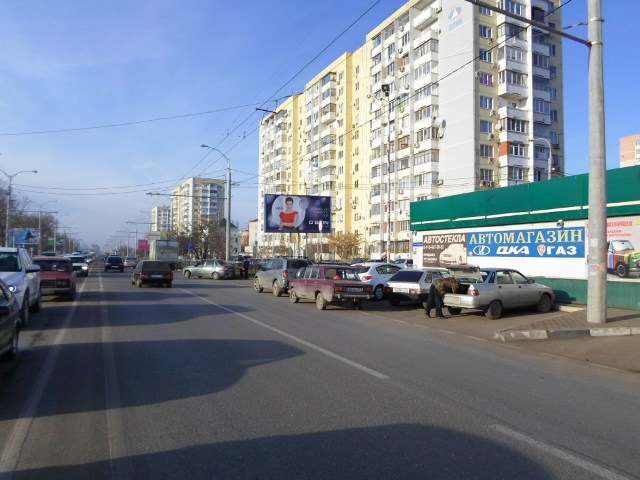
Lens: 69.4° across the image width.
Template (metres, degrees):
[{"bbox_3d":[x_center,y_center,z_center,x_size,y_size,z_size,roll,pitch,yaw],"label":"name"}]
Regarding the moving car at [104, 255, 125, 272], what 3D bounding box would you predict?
[{"bbox_3d":[-19.600,2.270,43.900,1.730,1.490,4.300,1,-2,-26],"label":"moving car"}]

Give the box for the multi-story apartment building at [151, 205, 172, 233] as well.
[{"bbox_3d":[-117.000,-5.500,348.000,14.500,35.300,27.000,1,-2,-28],"label":"multi-story apartment building"}]

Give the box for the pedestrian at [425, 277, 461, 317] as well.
[{"bbox_3d":[3.618,1.652,13.540,0.950,1.220,0.550,2,-2,-28],"label":"pedestrian"}]

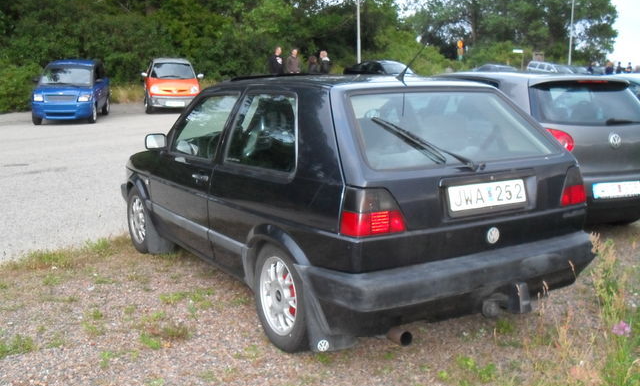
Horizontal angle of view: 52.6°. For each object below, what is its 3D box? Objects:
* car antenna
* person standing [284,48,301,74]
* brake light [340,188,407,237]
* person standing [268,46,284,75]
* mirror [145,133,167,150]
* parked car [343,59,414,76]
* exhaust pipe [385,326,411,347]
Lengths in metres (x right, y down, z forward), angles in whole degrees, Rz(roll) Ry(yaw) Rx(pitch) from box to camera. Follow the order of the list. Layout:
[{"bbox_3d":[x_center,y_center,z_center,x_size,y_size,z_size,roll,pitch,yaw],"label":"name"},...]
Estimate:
[{"bbox_3d":[0.493,-0.680,3.398,0.035,0.050,0.290,-6,-31,-31],"label":"car antenna"},{"bbox_3d":[-0.782,-3.568,19.968,0.520,1.740,0.330,-3,11,-12],"label":"person standing"},{"bbox_3d":[0.222,0.074,2.719,0.295,0.200,0.120,-6,10,-31],"label":"brake light"},{"bbox_3d":[-1.276,-3.529,19.570,0.520,1.760,0.340,-7,13,-30],"label":"person standing"},{"bbox_3d":[-1.149,-0.357,4.489,0.170,0.115,0.090,-6,10,-31],"label":"mirror"},{"bbox_3d":[2.610,-4.259,24.337,1.740,1.430,4.300,-11,15,-41],"label":"parked car"},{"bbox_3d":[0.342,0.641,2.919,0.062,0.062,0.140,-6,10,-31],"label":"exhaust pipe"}]

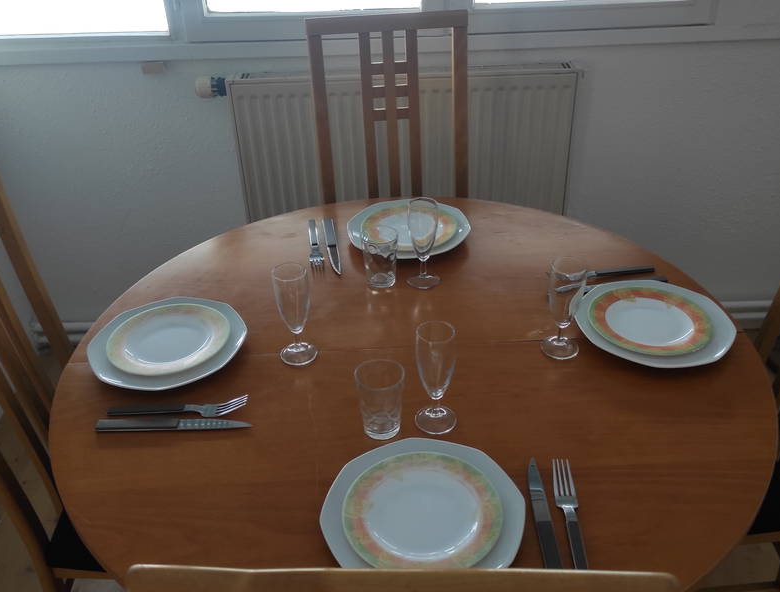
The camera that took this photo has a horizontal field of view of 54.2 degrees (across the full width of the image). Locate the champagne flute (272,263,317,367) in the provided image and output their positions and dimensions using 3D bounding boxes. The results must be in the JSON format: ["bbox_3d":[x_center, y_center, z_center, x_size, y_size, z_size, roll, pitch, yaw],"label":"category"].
[{"bbox_3d":[-0.152,0.030,1.206,0.062,0.159,0.062,-2,33,0],"label":"champagne flute"}]

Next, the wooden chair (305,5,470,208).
[{"bbox_3d":[0.036,-0.091,1.884,0.420,1.062,0.480,-5,34,-4],"label":"wooden chair"}]

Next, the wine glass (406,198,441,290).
[{"bbox_3d":[0.061,-0.094,1.368,0.060,0.156,0.060,-2,34,0],"label":"wine glass"}]

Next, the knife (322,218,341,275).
[{"bbox_3d":[-0.112,-0.101,1.520,0.020,0.010,0.223,-7,34,-7],"label":"knife"}]

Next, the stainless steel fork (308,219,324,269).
[{"bbox_3d":[-0.148,-0.108,1.524,0.026,0.020,0.206,-7,34,-7],"label":"stainless steel fork"}]

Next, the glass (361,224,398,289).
[{"bbox_3d":[-0.019,-0.069,1.401,0.067,0.099,0.067,-2,33,0],"label":"glass"}]

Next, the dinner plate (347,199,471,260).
[{"bbox_3d":[0.039,-0.133,1.564,0.251,0.023,0.251,-2,33,0],"label":"dinner plate"}]

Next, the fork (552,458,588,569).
[{"bbox_3d":[0.224,0.281,0.928,0.027,0.022,0.211,0,34,3],"label":"fork"}]

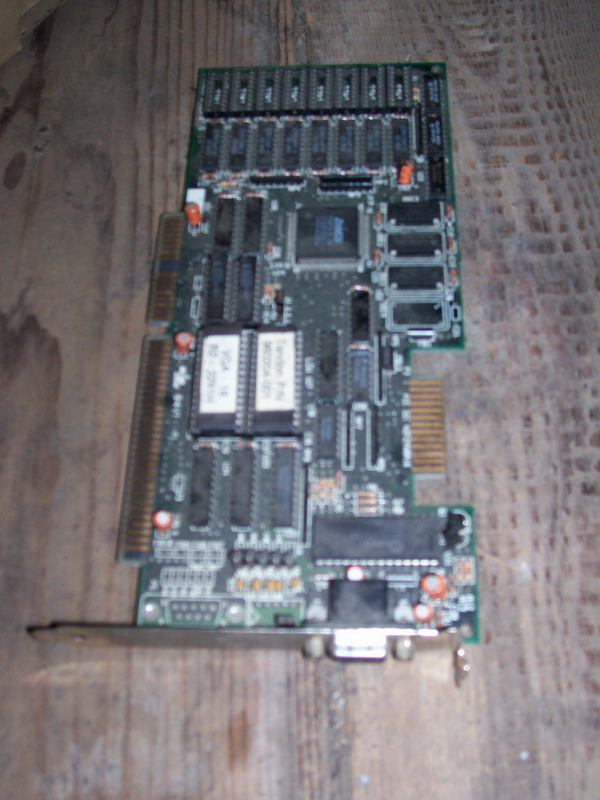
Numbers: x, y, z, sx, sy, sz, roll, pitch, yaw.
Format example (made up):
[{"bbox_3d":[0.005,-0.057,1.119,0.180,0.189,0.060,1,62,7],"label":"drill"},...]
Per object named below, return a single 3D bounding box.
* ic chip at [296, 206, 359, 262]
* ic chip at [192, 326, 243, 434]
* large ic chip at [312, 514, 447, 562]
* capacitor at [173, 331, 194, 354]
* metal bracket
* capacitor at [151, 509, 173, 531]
[{"bbox_3d":[0.010,-0.059,0.345,0.024,0.004,0.024,0,62,4],"label":"ic chip"},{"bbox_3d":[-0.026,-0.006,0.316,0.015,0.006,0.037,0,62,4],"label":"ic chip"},{"bbox_3d":[0.023,0.041,0.290,0.037,0.005,0.015,0,62,4],"label":"large ic chip"},{"bbox_3d":[-0.039,-0.019,0.324,0.005,0.009,0.005,0,62,4],"label":"capacitor"},{"bbox_3d":[-0.015,0.073,0.272,0.120,0.018,0.012,0,62,4],"label":"metal bracket"},{"bbox_3d":[-0.042,0.037,0.294,0.005,0.009,0.005,0,62,4],"label":"capacitor"}]

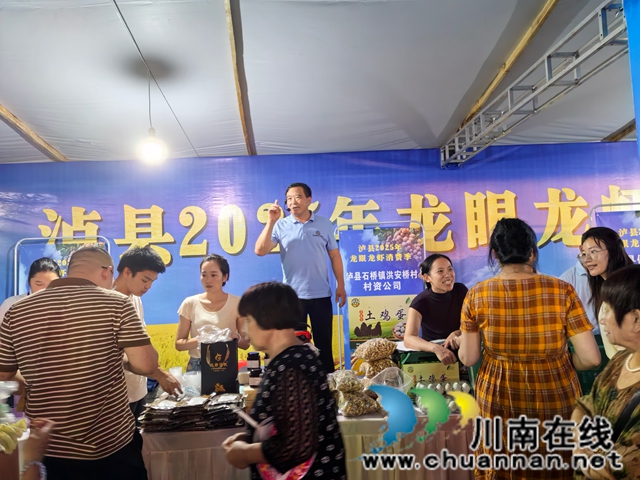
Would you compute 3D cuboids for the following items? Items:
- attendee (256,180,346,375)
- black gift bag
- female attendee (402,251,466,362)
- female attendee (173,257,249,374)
[{"bbox_3d":[-0.098,0.455,3.327,0.620,1.700,0.400,-3,-5,7],"label":"attendee"},{"bbox_3d":[-0.547,0.706,2.750,0.205,0.310,0.090,-2,-5,-3],"label":"black gift bag"},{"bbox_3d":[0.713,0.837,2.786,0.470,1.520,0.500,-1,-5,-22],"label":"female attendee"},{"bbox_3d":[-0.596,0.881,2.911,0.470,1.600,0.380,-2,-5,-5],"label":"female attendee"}]

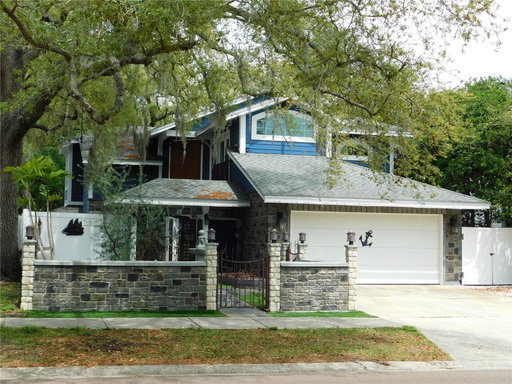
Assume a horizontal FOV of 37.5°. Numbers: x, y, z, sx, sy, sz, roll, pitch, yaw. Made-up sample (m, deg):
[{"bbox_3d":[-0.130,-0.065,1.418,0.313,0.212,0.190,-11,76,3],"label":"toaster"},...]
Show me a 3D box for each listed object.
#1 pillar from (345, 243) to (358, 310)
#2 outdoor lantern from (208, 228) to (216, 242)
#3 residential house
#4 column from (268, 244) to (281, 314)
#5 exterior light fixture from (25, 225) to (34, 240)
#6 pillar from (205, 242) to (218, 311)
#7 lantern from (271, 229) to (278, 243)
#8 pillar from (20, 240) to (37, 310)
[{"bbox_3d":[2.130,1.910,16.774,0.260,1.435,0.260,2,-4,-13],"label":"pillar"},{"bbox_3d":[-0.931,0.953,16.135,0.165,0.285,0.165,2,-4,-13],"label":"outdoor lantern"},{"bbox_3d":[-0.213,-0.104,27.065,12.938,6.314,10.500,2,-4,-13],"label":"residential house"},{"bbox_3d":[0.402,1.860,16.379,0.260,1.456,0.260,2,-4,-13],"label":"column"},{"bbox_3d":[-4.599,0.841,15.296,0.165,0.285,0.165,2,-4,-13],"label":"exterior light fixture"},{"bbox_3d":[-0.948,1.806,16.071,0.260,1.425,0.260,2,-4,-13],"label":"pillar"},{"bbox_3d":[0.403,0.992,16.440,0.165,0.285,0.165,2,-4,-13],"label":"lantern"},{"bbox_3d":[-4.605,1.688,15.235,0.260,1.412,0.260,2,-4,-13],"label":"pillar"}]

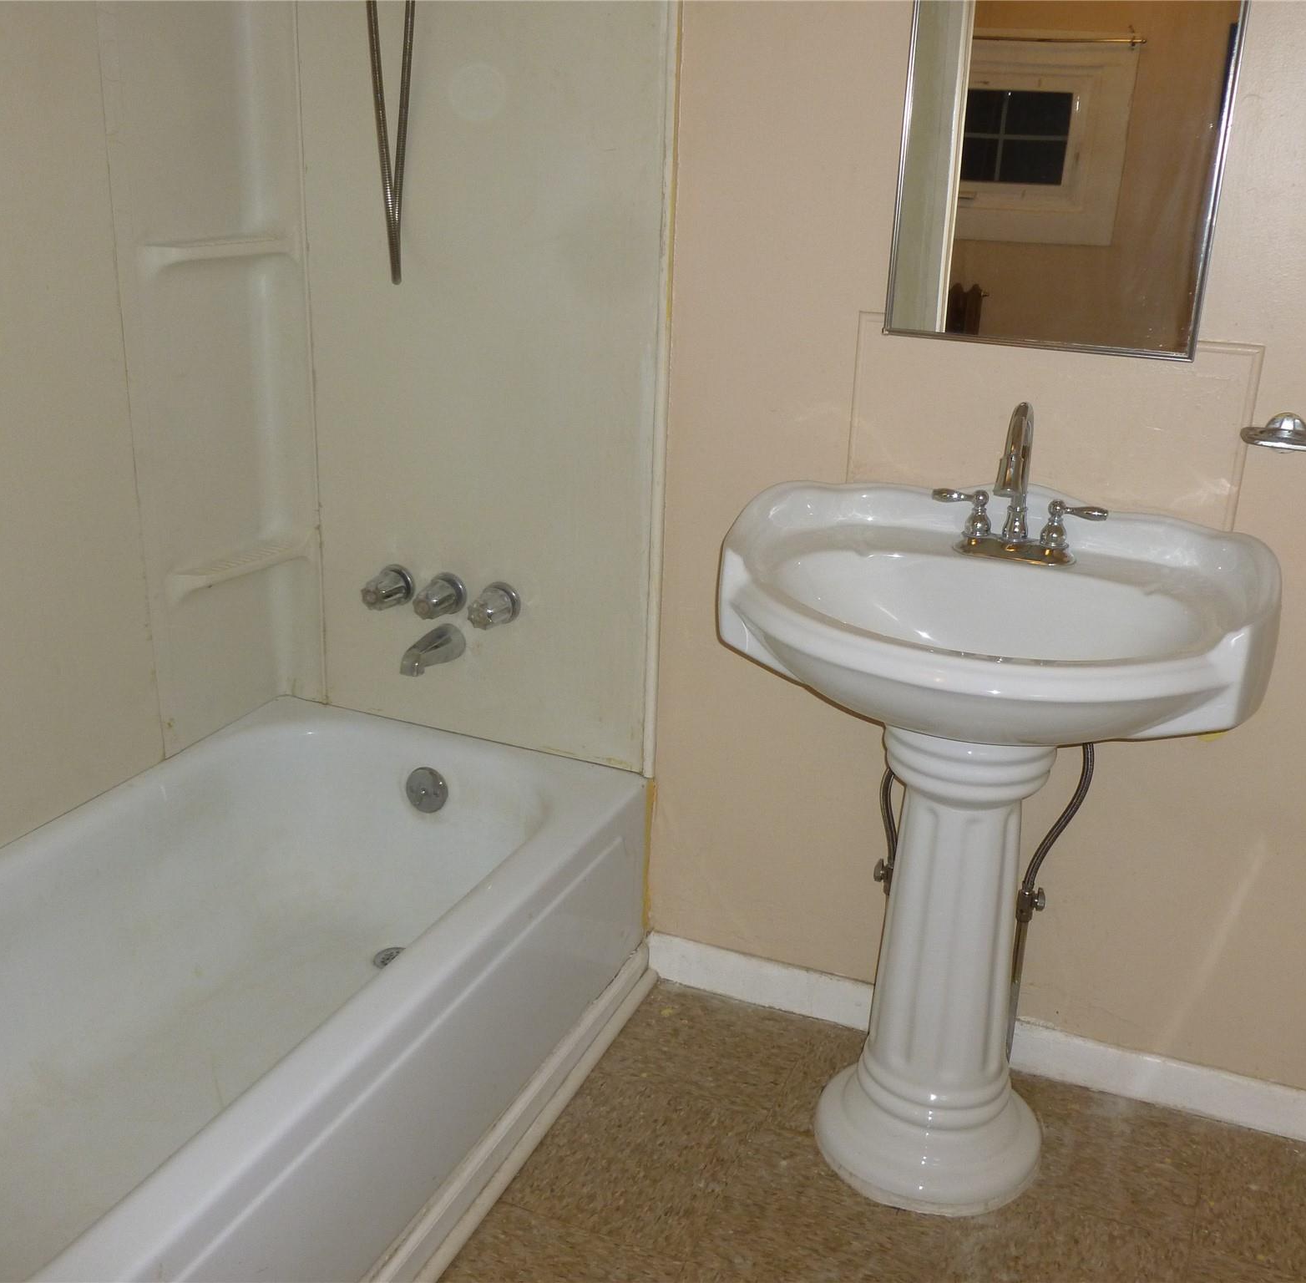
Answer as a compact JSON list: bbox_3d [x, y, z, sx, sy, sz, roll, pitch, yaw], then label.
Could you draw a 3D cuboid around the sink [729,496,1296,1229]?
[{"bbox_3d":[0.401,0.303,1.825,0.656,0.933,0.582,10,20,21],"label":"sink"}]

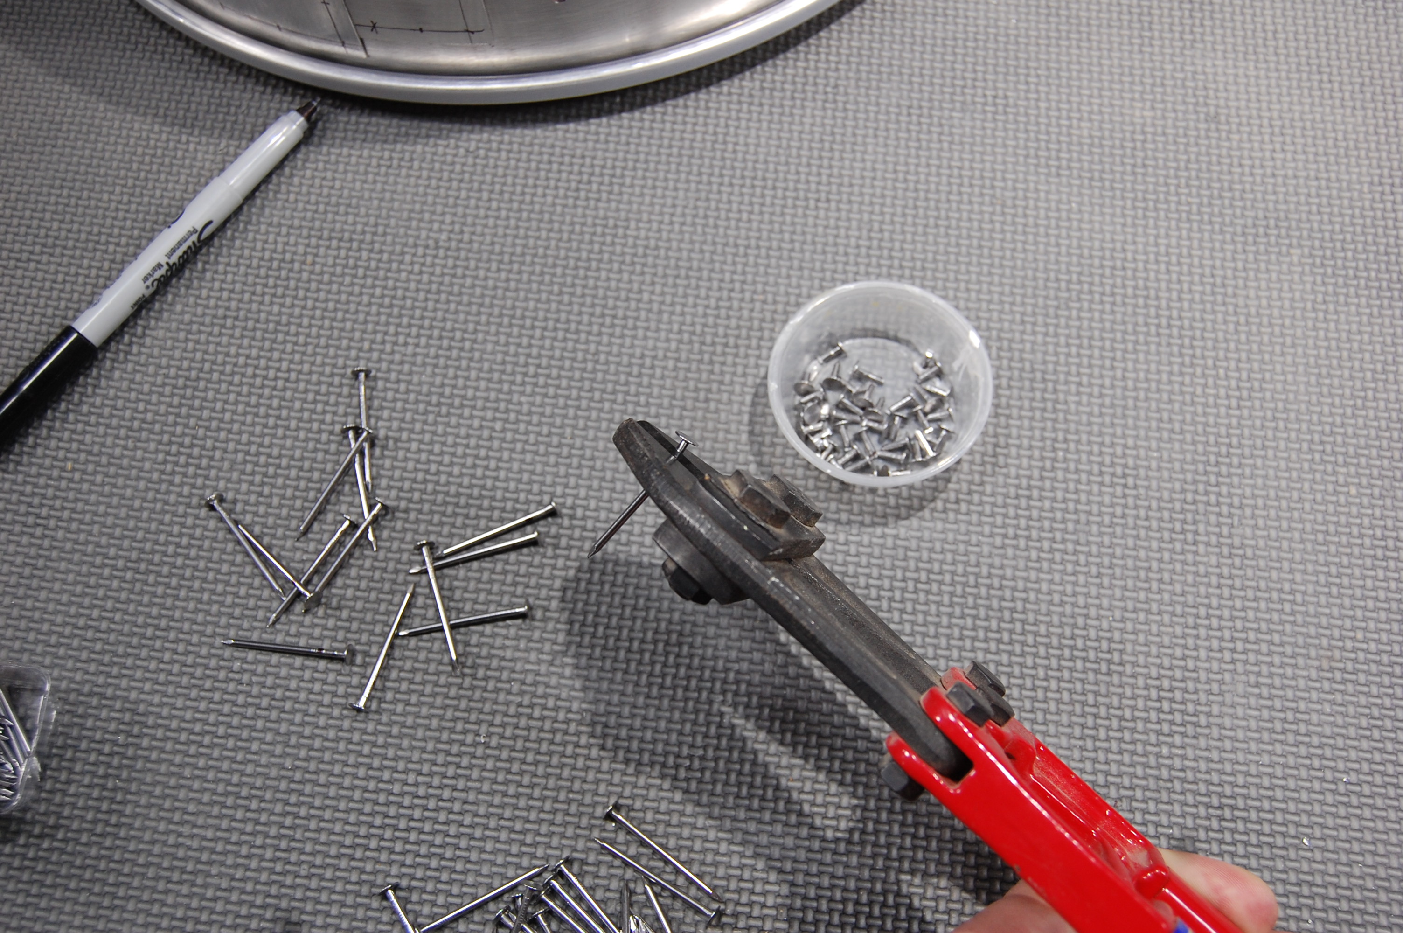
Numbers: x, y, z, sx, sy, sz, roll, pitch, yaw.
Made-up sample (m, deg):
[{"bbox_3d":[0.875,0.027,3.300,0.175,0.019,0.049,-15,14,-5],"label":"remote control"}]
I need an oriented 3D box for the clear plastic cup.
[{"bbox_3d":[0.051,-0.020,0.403,0.063,0.023,0.063,0,69,1],"label":"clear plastic cup"}]

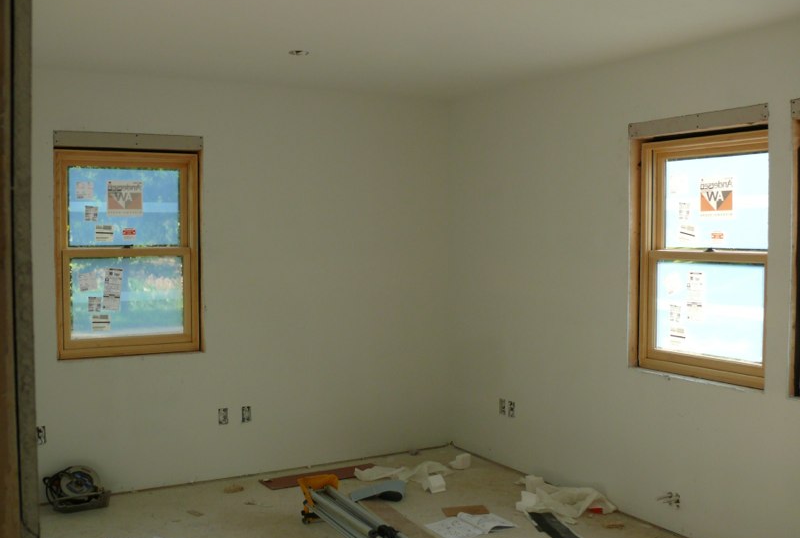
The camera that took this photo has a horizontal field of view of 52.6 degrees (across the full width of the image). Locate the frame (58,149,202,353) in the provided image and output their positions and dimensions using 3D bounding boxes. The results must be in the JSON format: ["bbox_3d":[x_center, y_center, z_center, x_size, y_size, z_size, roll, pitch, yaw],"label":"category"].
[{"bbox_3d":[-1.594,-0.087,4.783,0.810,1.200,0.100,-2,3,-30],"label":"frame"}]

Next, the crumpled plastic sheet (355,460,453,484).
[{"bbox_3d":[0.020,1.274,5.120,0.630,0.066,0.310,0,3,0],"label":"crumpled plastic sheet"}]

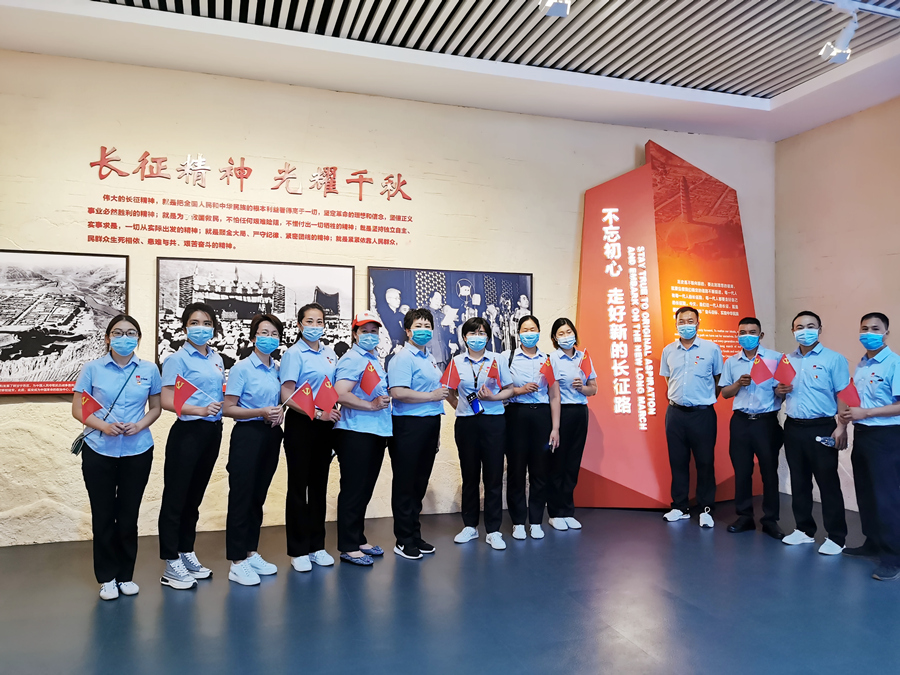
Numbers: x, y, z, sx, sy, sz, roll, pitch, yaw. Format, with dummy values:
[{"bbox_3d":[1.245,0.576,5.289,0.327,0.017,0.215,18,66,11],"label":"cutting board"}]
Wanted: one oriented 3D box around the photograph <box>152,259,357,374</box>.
[{"bbox_3d":[-1.495,-0.088,5.502,1.495,1.000,0.045,1,-1,-18],"label":"photograph"}]

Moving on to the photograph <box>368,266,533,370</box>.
[{"bbox_3d":[0.024,-0.070,5.993,1.476,1.000,0.045,1,-1,-18],"label":"photograph"}]

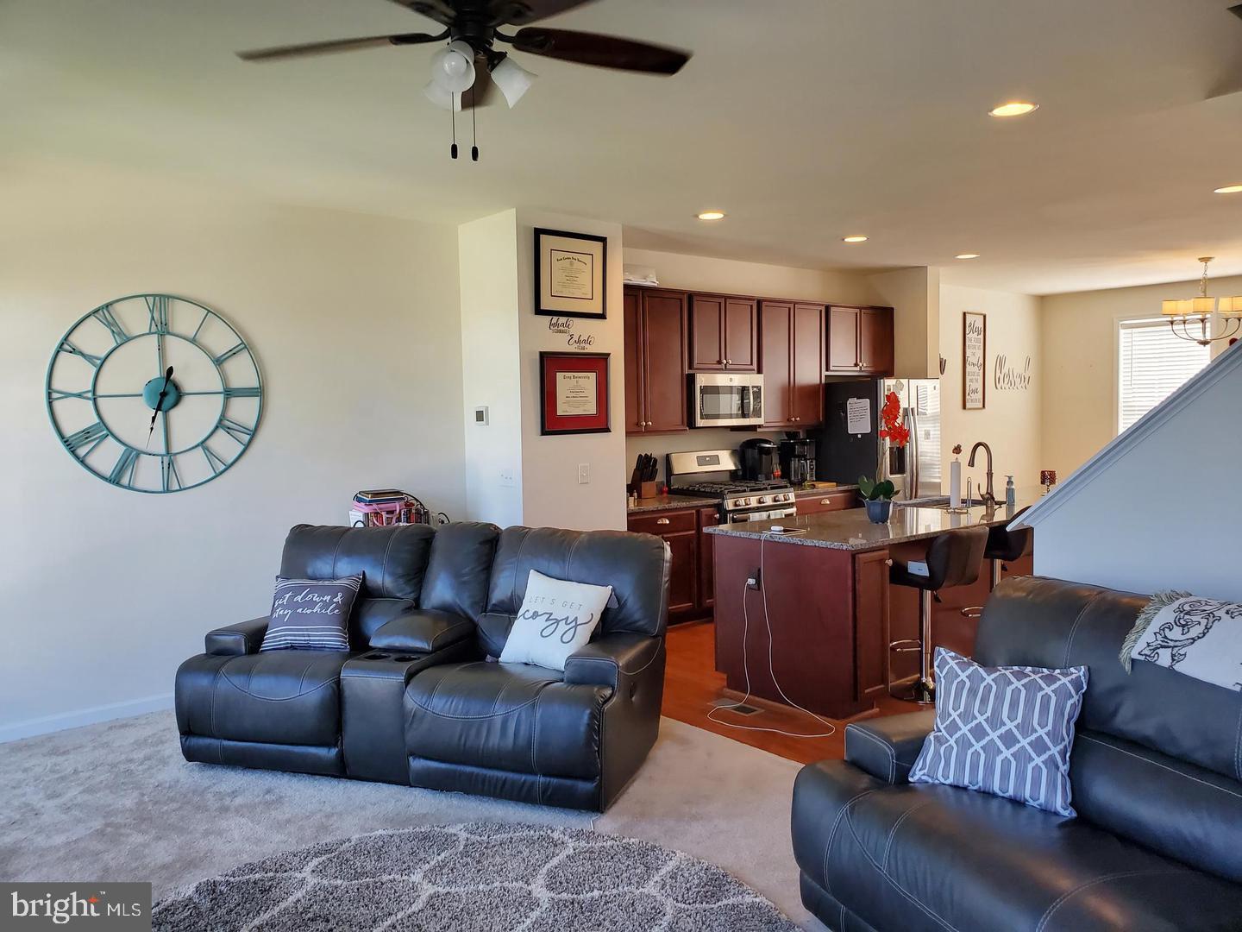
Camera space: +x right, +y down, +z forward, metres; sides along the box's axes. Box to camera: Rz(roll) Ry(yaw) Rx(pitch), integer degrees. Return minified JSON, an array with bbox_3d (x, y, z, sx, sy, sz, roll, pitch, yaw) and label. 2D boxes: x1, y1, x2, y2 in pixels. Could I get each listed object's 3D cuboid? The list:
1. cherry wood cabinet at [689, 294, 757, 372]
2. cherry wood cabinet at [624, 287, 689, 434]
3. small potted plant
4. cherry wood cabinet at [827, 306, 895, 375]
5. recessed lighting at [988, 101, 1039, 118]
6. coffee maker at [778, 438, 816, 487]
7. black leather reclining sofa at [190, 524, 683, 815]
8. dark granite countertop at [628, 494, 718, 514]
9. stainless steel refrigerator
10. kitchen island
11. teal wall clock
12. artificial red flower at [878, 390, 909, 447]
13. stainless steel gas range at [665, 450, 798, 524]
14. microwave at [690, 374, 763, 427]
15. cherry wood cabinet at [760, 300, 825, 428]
[{"bbox_3d":[0.698,-1.021,7.308,0.770,0.590,0.328,-4,5,-40],"label":"cherry wood cabinet"},{"bbox_3d":[0.069,-0.745,6.792,0.870,1.050,0.328,-4,5,-40],"label":"cherry wood cabinet"},{"bbox_3d":[1.460,0.178,5.316,0.195,0.270,0.190,-4,5,-40],"label":"small potted plant"},{"bbox_3d":[2.039,-1.113,8.452,1.020,0.608,0.330,-4,5,-40],"label":"cherry wood cabinet"},{"bbox_3d":[1.589,-1.444,3.771,0.190,0.030,0.190,-1,4,0],"label":"recessed lighting"},{"bbox_3d":[1.455,-0.025,7.815,0.230,0.370,0.240,-2,4,-15],"label":"coffee maker"},{"bbox_3d":[-0.867,0.824,4.337,2.020,1.010,0.950,0,4,19],"label":"black leather reclining sofa"},{"bbox_3d":[0.150,0.267,6.737,0.970,0.036,0.648,-4,5,-40],"label":"dark granite countertop"},{"bbox_3d":[2.299,0.116,8.323,0.850,1.768,0.820,-4,5,-40],"label":"stainless steel refrigerator"},{"bbox_3d":[2.111,0.723,5.921,3.444,0.914,0.992,-4,5,-40],"label":"kitchen island"},{"bbox_3d":[-2.412,-0.375,4.903,1.057,1.048,0.040,-4,5,-40],"label":"teal wall clock"},{"bbox_3d":[1.482,-0.259,5.080,0.165,0.300,0.150,0,4,16],"label":"artificial red flower"},{"bbox_3d":[0.854,0.502,7.230,0.760,1.195,0.720,-4,5,-40],"label":"stainless steel gas range"},{"bbox_3d":[0.725,-0.514,7.301,0.756,0.413,0.400,-4,5,-40],"label":"microwave"},{"bbox_3d":[1.318,-0.836,7.865,0.855,1.040,0.330,-4,5,-40],"label":"cherry wood cabinet"}]

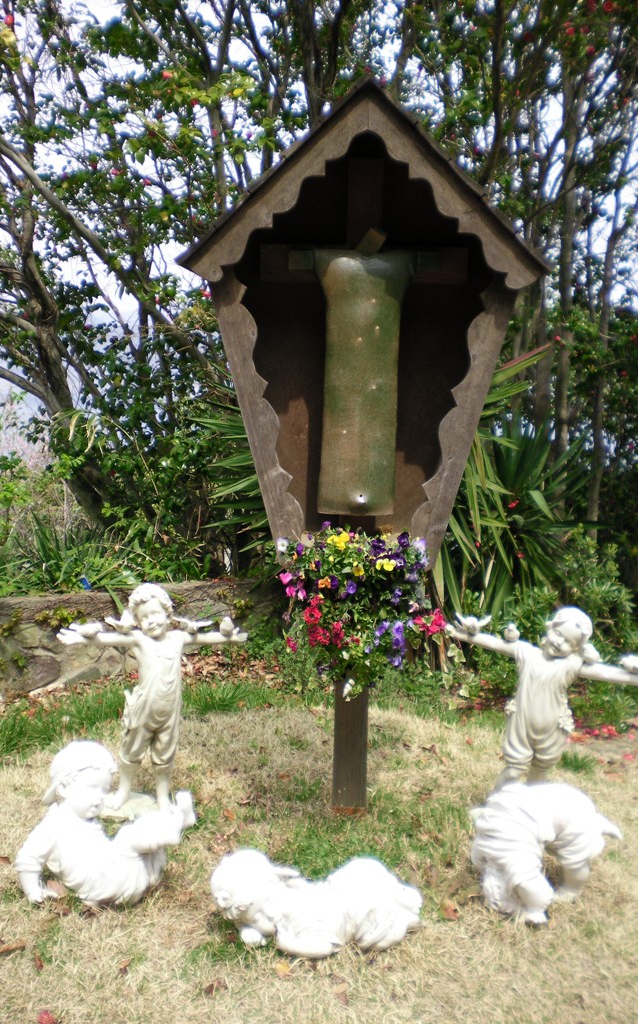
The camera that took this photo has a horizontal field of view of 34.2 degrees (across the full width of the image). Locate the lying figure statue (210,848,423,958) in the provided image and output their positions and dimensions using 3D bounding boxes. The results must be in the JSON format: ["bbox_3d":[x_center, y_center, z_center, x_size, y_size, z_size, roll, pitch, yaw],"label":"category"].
[{"bbox_3d":[-0.007,1.064,2.899,0.570,0.240,0.280,1,4,-6],"label":"lying figure statue"}]

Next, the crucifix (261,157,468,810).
[{"bbox_3d":[0.146,-0.082,3.846,0.750,2.400,0.220,1,4,2],"label":"crucifix"}]

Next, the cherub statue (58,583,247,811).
[{"bbox_3d":[-0.620,0.693,3.842,0.670,0.820,0.220,1,4,-11],"label":"cherub statue"}]

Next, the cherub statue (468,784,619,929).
[{"bbox_3d":[0.689,1.002,3.146,0.410,0.360,0.280,-1,5,-28],"label":"cherub statue"}]

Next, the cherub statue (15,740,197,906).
[{"bbox_3d":[-0.639,0.943,3.122,0.490,0.420,0.300,1,4,-3],"label":"cherub statue"}]

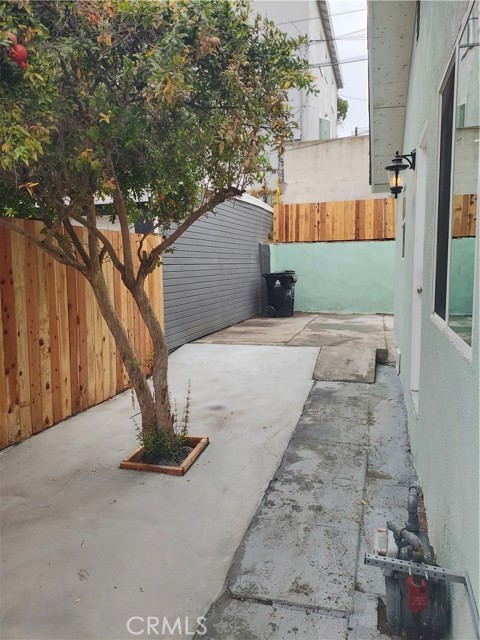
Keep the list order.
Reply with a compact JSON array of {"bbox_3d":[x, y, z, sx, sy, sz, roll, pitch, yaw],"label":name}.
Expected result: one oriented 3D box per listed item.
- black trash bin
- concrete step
[{"bbox_3d":[0.959,-0.635,11.250,0.780,1.090,0.630,2,7,15],"label":"black trash bin"},{"bbox_3d":[1.530,0.642,6.670,0.790,0.200,1.258,2,7,16],"label":"concrete step"}]

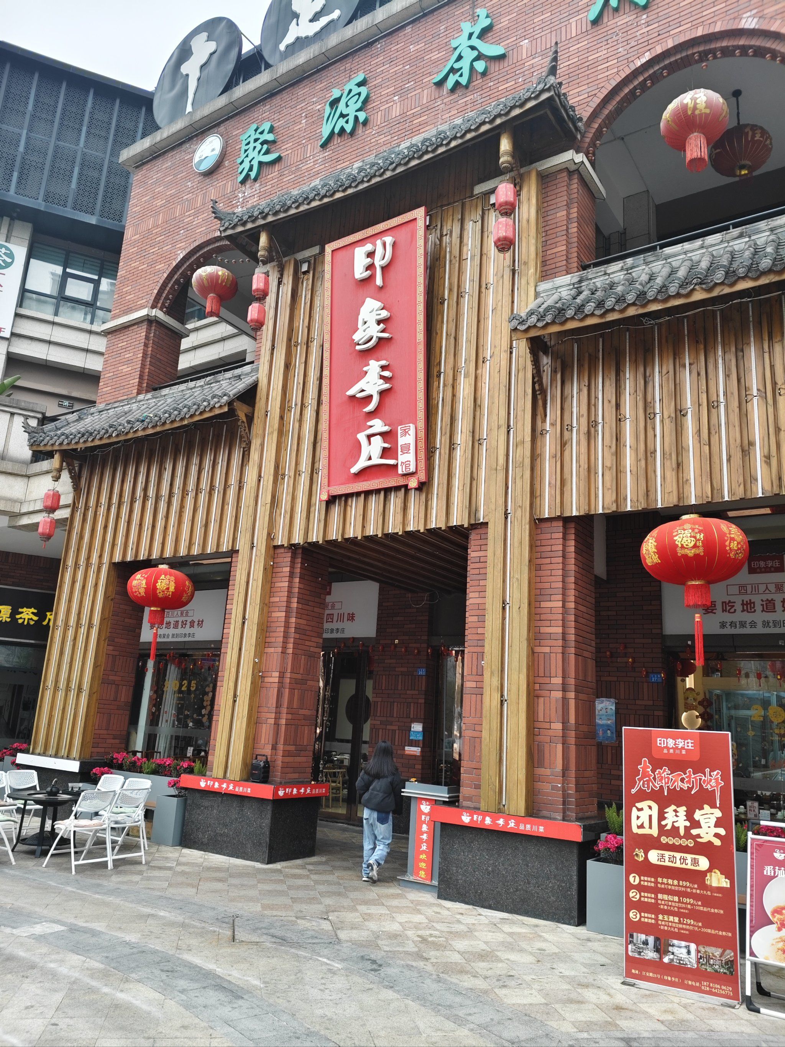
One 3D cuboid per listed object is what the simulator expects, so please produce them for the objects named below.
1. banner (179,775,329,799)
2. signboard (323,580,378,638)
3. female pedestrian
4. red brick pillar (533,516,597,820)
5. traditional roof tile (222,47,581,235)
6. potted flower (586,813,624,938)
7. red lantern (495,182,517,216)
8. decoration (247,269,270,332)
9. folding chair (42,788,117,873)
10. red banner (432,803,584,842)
[{"bbox_3d":[-1.899,3.587,10.796,1.730,0.165,1.120,-6,-17,34],"label":"banner"},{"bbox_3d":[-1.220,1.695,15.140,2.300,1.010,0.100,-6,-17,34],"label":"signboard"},{"bbox_3d":[-0.158,3.332,9.200,0.500,1.570,0.430,-1,-15,17],"label":"female pedestrian"},{"bbox_3d":[1.869,1.552,8.640,0.550,3.150,0.680,-6,-18,34],"label":"red brick pillar"},{"bbox_3d":[-0.250,-4.897,10.976,5.750,1.300,0.950,-6,-17,34],"label":"traditional roof tile"},{"bbox_3d":[2.122,3.372,7.453,0.420,0.900,0.420,-6,-17,34],"label":"potted flower"},{"bbox_3d":[1.357,-3.879,9.380,0.265,0.390,0.265,-6,-17,34],"label":"red lantern"},{"bbox_3d":[-1.998,-3.334,11.763,0.260,0.980,0.260,3,-14,1],"label":"decoration"},{"bbox_3d":[-3.508,3.459,8.936,0.590,0.830,0.490,-6,-17,34],"label":"folding chair"},{"bbox_3d":[1.120,3.046,8.014,1.700,0.155,0.030,-6,-18,34],"label":"red banner"}]

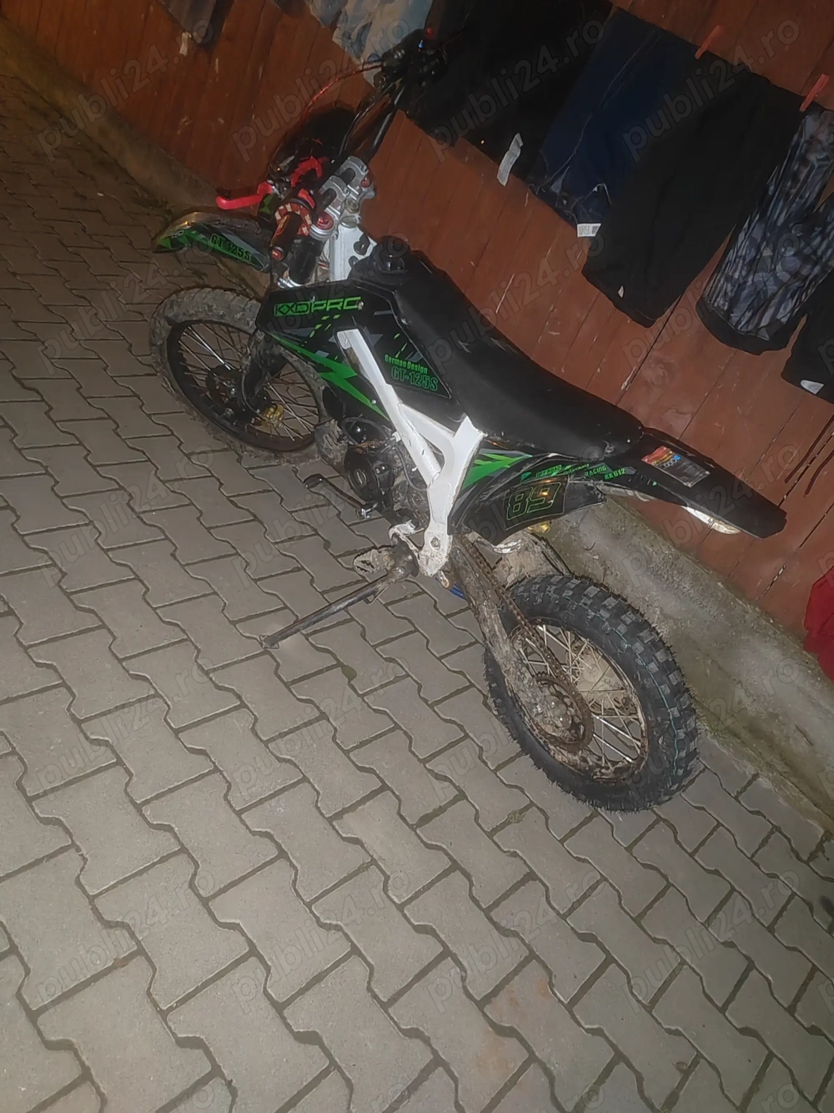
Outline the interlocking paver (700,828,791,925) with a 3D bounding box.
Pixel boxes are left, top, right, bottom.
[{"bbox_3d":[0.720,0.730,1.952,0.197,0.060,0.162,43,34,26],"label":"interlocking paver"}]

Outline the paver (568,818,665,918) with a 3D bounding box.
[{"bbox_3d":[0.404,0.659,1.818,0.197,0.060,0.162,43,34,26],"label":"paver"}]

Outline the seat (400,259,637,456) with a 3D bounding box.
[{"bbox_3d":[0.171,-0.343,1.638,0.200,0.145,0.590,-25,56,-35],"label":"seat"}]

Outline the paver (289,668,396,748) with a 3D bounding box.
[{"bbox_3d":[-0.170,0.346,1.885,0.198,0.060,0.163,43,35,25],"label":"paver"}]

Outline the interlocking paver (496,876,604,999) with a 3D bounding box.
[{"bbox_3d":[0.236,0.725,1.621,0.198,0.060,0.163,43,35,25],"label":"interlocking paver"}]

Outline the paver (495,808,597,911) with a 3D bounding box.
[{"bbox_3d":[0.257,0.636,1.778,0.198,0.066,0.164,43,35,25],"label":"paver"}]

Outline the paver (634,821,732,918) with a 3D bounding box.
[{"bbox_3d":[0.568,0.702,1.904,0.198,0.060,0.163,43,35,25],"label":"paver"}]

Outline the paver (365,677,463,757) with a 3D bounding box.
[{"bbox_3d":[-0.015,0.382,1.953,0.198,0.066,0.164,43,35,25],"label":"paver"}]

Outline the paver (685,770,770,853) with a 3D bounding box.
[{"bbox_3d":[0.740,0.636,2.110,0.197,0.060,0.162,43,34,26],"label":"paver"}]

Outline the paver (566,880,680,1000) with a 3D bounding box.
[{"bbox_3d":[0.389,0.757,1.687,0.199,0.060,0.163,43,35,25],"label":"paver"}]

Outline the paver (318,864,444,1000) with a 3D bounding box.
[{"bbox_3d":[-0.077,0.649,1.481,0.197,0.060,0.162,43,34,25],"label":"paver"}]

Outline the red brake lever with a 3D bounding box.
[{"bbox_3d":[-0.285,-0.601,1.447,0.030,0.017,0.141,47,46,-3],"label":"red brake lever"}]

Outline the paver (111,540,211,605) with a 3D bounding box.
[{"bbox_3d":[-0.600,0.054,1.998,0.199,0.060,0.163,43,35,25],"label":"paver"}]

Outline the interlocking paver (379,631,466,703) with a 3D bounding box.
[{"bbox_3d":[0.002,0.281,2.084,0.197,0.060,0.162,43,34,25],"label":"interlocking paver"}]

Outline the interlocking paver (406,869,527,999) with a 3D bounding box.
[{"bbox_3d":[0.076,0.678,1.540,0.197,0.060,0.162,43,34,26],"label":"interlocking paver"}]

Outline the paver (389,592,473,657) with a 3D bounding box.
[{"bbox_3d":[0.026,0.198,2.257,0.198,0.066,0.164,43,35,25],"label":"paver"}]

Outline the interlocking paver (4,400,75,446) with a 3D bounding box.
[{"bbox_3d":[-1.002,-0.321,2.260,0.198,0.060,0.163,43,35,25],"label":"interlocking paver"}]

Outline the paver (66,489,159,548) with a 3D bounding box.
[{"bbox_3d":[-0.732,-0.068,2.084,0.198,0.060,0.163,43,35,25],"label":"paver"}]

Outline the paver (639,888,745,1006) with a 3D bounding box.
[{"bbox_3d":[0.543,0.793,1.748,0.199,0.060,0.163,43,35,25],"label":"paver"}]

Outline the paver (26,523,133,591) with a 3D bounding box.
[{"bbox_3d":[-0.754,0.026,1.931,0.198,0.066,0.164,43,35,25],"label":"paver"}]

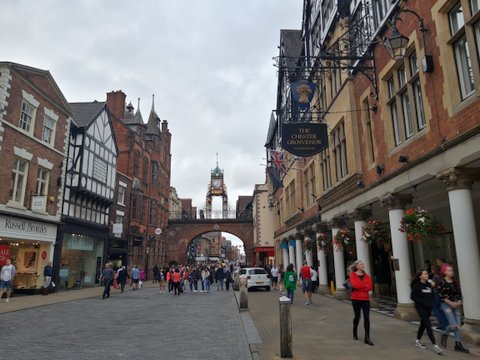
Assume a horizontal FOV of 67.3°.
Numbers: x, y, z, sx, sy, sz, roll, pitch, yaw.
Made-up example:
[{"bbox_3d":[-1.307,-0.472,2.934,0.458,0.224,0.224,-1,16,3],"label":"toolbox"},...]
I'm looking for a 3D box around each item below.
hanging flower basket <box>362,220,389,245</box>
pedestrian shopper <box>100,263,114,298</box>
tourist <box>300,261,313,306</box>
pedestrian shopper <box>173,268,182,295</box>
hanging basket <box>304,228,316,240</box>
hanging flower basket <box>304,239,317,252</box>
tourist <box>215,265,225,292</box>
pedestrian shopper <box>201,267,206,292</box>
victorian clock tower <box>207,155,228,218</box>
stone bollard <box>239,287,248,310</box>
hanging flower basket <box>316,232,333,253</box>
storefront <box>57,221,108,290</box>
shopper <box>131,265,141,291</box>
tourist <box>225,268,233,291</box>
[{"bbox_3d":[4.729,1.817,12.488,0.860,0.900,0.860,0,-13,-2],"label":"hanging flower basket"},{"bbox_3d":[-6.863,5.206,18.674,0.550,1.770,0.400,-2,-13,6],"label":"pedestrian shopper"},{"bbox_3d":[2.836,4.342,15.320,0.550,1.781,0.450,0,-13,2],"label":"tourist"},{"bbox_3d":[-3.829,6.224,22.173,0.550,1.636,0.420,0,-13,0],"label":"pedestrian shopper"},{"bbox_3d":[4.928,3.880,25.200,0.800,0.820,0.820,0,-13,-1],"label":"hanging basket"},{"bbox_3d":[4.839,4.461,24.743,0.870,0.980,0.870,0,-13,-1],"label":"hanging flower basket"},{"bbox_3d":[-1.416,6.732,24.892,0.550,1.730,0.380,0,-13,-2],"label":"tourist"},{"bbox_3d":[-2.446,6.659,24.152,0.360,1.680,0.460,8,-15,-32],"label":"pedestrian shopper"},{"bbox_3d":[-3.438,1.035,55.566,3.300,10.350,3.300,0,-13,-4],"label":"victorian clock tower"},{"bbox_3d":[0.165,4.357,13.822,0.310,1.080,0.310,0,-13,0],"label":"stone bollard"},{"bbox_3d":[4.928,3.674,21.026,0.920,1.100,0.920,0,-13,-1],"label":"hanging flower basket"},{"bbox_3d":[-11.450,5.560,26.108,1.000,4.300,6.800,-1,-13,3],"label":"storefront"},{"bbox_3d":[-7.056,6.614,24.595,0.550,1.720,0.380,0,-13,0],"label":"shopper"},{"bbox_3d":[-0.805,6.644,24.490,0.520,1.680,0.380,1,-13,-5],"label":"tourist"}]

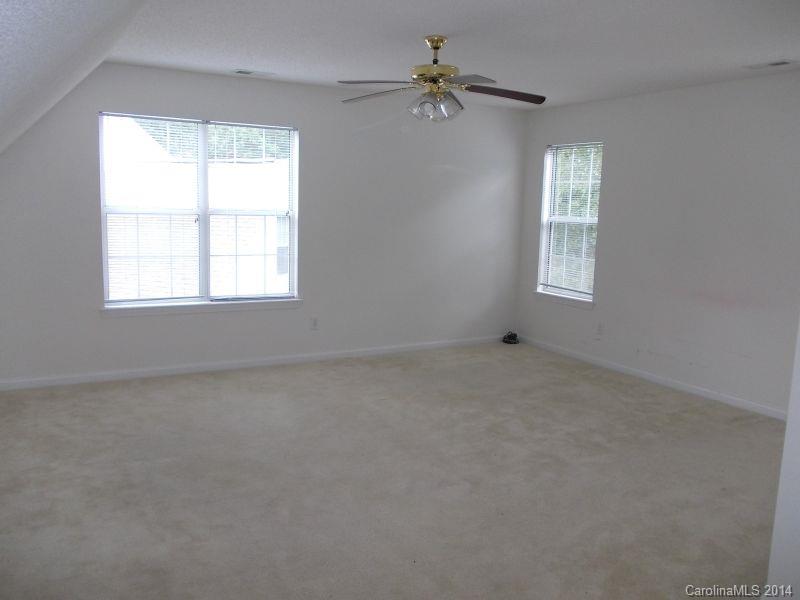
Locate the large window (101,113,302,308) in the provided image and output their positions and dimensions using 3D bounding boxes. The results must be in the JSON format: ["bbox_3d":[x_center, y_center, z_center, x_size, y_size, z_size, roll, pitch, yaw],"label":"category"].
[{"bbox_3d":[-1.607,-0.713,5.383,1.590,1.500,0.110,-3,10,-29],"label":"large window"}]

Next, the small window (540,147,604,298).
[{"bbox_3d":[1.700,-0.804,6.408,0.070,1.430,0.760,-3,10,-29],"label":"small window"}]

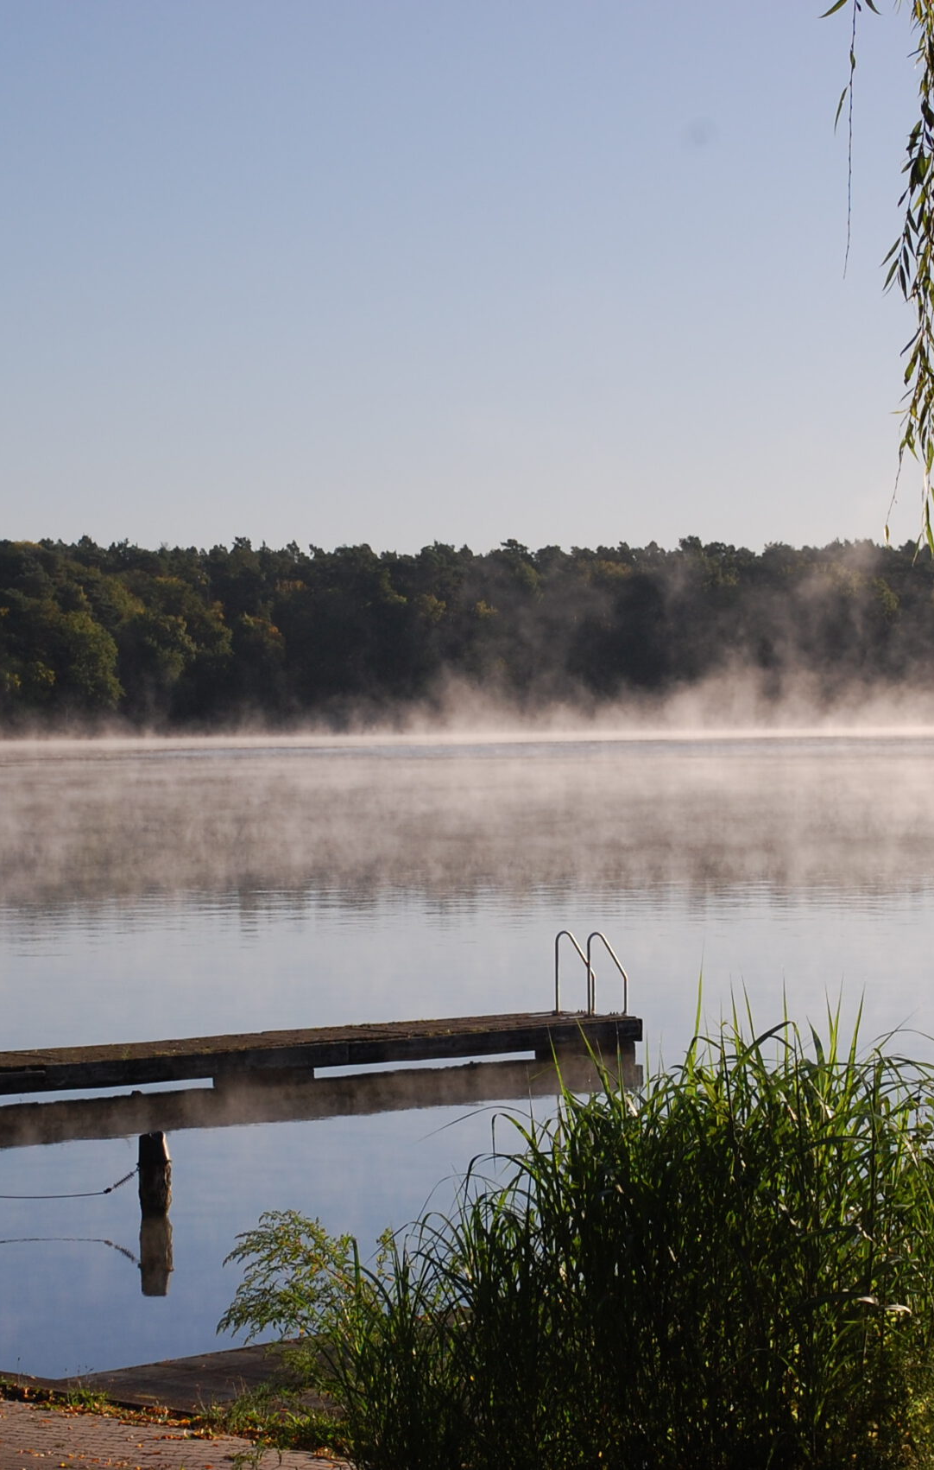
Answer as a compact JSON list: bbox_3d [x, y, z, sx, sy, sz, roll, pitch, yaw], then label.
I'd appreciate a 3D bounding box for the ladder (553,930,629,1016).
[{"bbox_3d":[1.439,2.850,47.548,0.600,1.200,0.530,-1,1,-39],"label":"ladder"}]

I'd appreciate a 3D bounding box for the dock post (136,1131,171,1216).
[{"bbox_3d":[-2.459,3.462,32.353,0.250,0.670,0.250,-1,0,0],"label":"dock post"}]

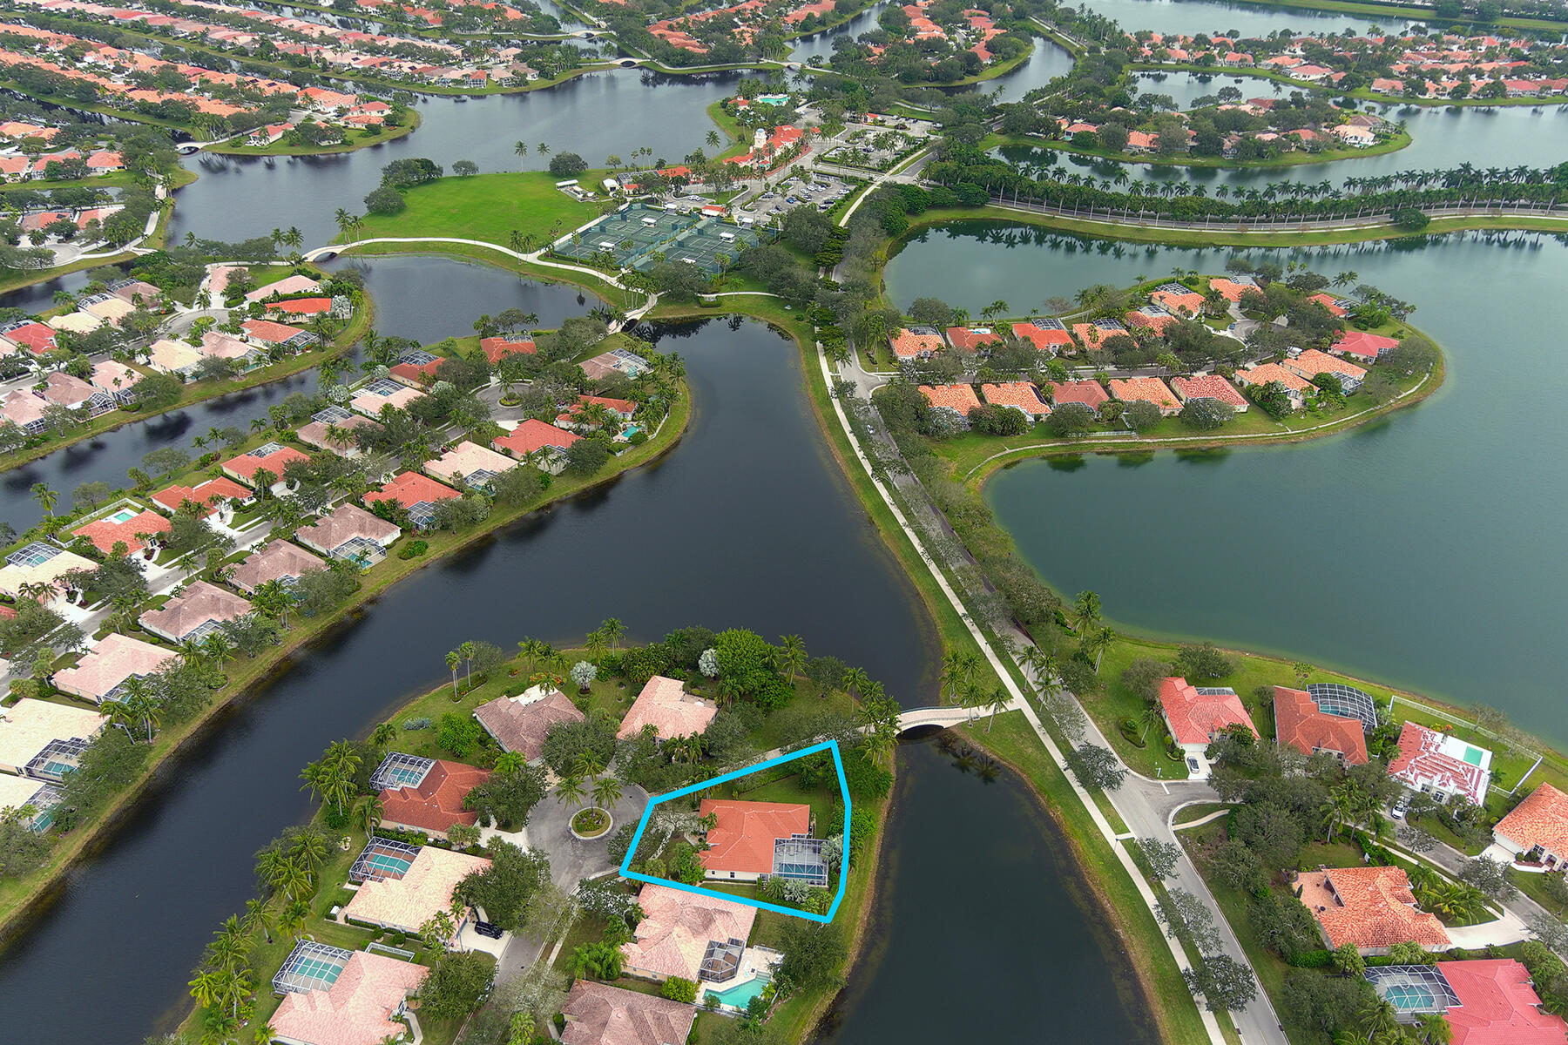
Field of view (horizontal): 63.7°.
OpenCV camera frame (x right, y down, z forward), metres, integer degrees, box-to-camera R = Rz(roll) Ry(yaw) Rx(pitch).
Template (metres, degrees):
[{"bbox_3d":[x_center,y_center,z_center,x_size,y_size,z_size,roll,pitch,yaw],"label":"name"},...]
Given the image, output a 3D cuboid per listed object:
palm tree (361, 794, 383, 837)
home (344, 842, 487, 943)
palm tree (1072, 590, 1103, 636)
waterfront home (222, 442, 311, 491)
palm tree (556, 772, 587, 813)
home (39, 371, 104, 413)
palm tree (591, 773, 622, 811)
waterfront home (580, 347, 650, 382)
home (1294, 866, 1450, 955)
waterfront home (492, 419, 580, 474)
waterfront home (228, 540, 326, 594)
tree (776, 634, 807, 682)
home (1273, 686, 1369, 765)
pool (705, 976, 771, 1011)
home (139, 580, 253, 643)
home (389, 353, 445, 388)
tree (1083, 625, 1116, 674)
[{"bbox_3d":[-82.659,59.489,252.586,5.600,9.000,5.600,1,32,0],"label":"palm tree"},{"bbox_3d":[-72.470,72.110,250.590,24.700,6.400,19.800,9,34,12],"label":"home"},{"bbox_3d":[76.720,24.850,321.120,7.000,12.800,7.000,1,33,0],"label":"palm tree"},{"bbox_3d":[-158.930,-18.220,389.630,21.800,6.400,19.700,24,40,32],"label":"waterfront home"},{"bbox_3d":[-44.250,58.820,266.180,6.800,12.500,6.800,1,33,0],"label":"palm tree"},{"bbox_3d":[-252.118,-46.445,443.192,26.200,5.800,13.400,20,38,26],"label":"home"},{"bbox_3d":[-38.850,62.500,279.930,7.400,15.000,7.400,1,34,0],"label":"palm tree"},{"bbox_3d":[-59.450,-54.502,440.155,19.200,5.800,20.600,28,41,36],"label":"waterfront home"},{"bbox_3d":[123.110,80.440,264.720,24.400,6.400,20.300,-1,34,-3],"label":"home"},{"bbox_3d":[-78.865,-26.452,414.791,28.500,6.300,18.700,21,39,28],"label":"waterfront home"},{"bbox_3d":[-137.640,12.660,341.950,23.100,6.400,19.500,22,38,30],"label":"waterfront home"},{"bbox_3d":[1.750,35.581,318.207,7.800,12.000,7.800,0,34,0],"label":"tree"},{"bbox_3d":[131.930,49.690,310.690,20.500,6.400,24.000,10,35,13],"label":"home"},{"bbox_3d":[-9.160,92.540,250.450,11.900,1.400,9.200,8,35,11],"label":"pool"},{"bbox_3d":[-151.730,22.620,326.160,21.800,6.400,19.200,17,36,24],"label":"home"},{"bbox_3d":[-129.740,-56.110,462.000,23.300,6.400,18.900,22,39,29],"label":"home"},{"bbox_3d":[75.524,31.347,300.016,6.800,12.000,6.800,1,32,0],"label":"tree"}]

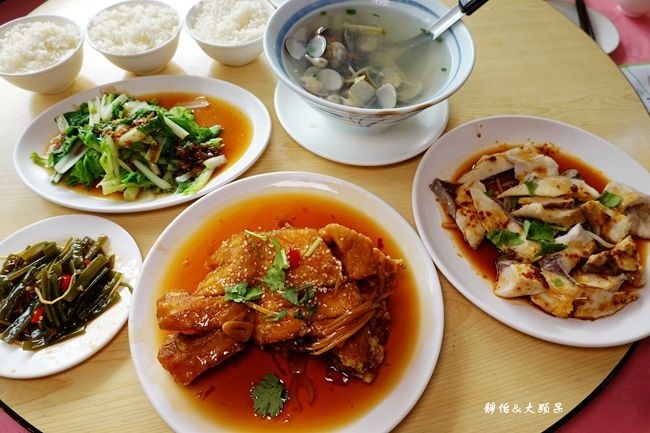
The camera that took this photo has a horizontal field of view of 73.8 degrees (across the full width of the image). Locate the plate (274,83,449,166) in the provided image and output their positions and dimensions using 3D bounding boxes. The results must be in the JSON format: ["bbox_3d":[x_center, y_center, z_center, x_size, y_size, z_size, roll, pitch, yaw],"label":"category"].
[{"bbox_3d":[0.044,-0.136,0.520,0.205,0.022,0.205,1,59,-1],"label":"plate"}]

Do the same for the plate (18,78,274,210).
[{"bbox_3d":[-0.191,-0.080,0.476,0.267,0.028,0.189,-10,60,-8],"label":"plate"}]

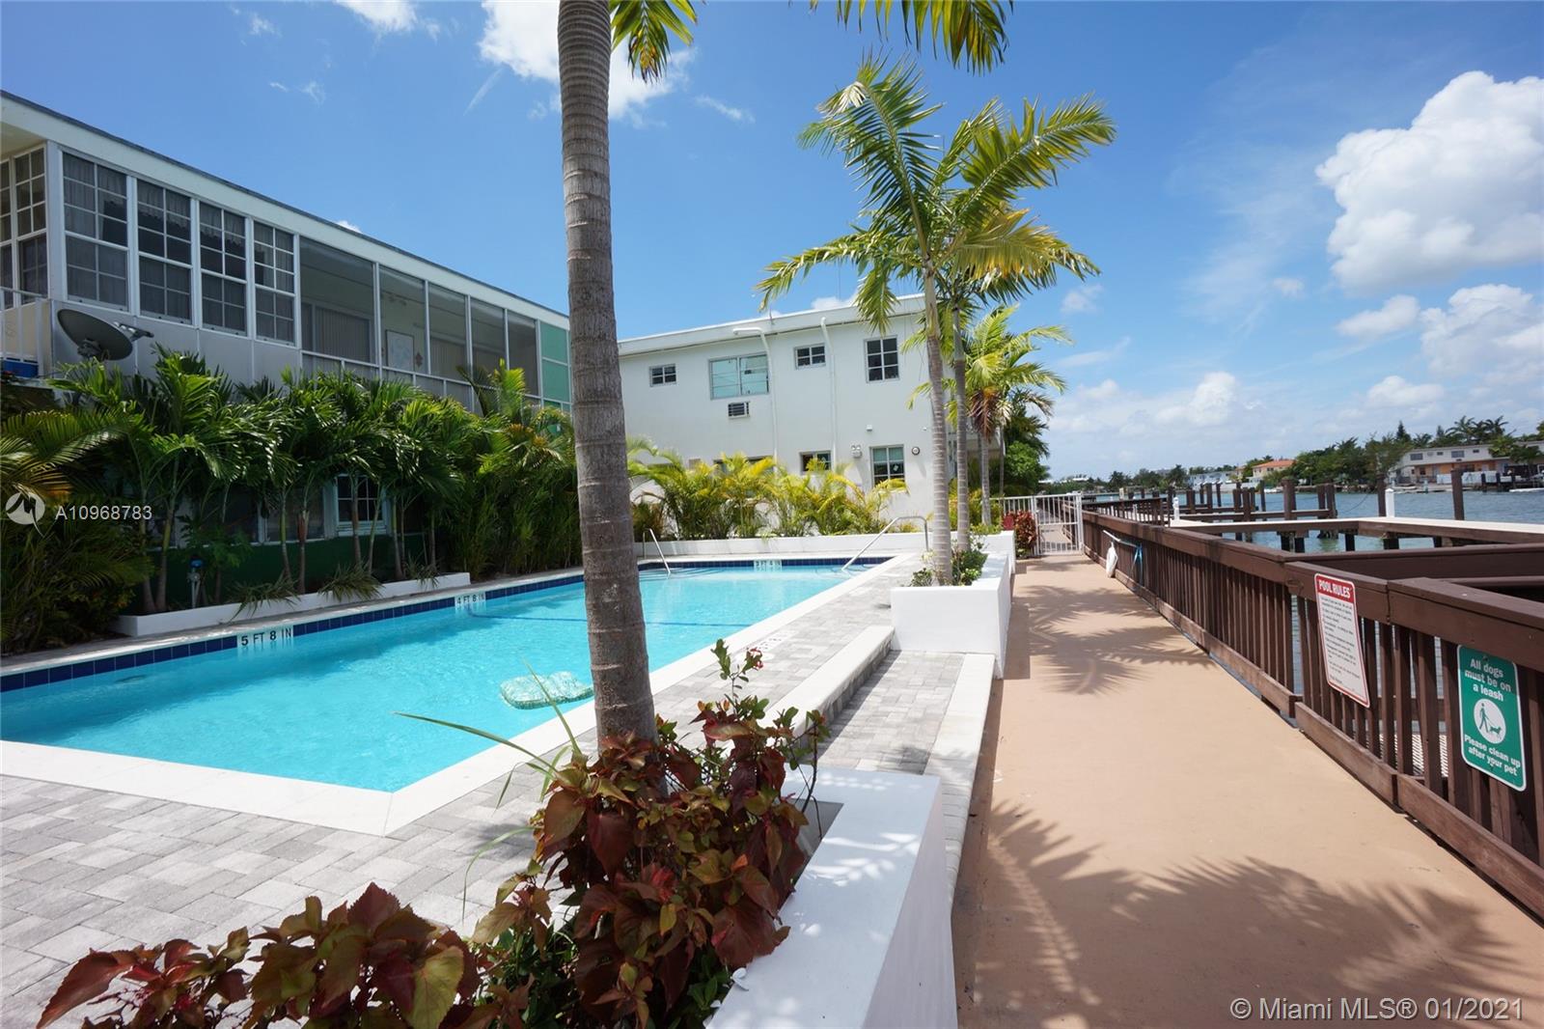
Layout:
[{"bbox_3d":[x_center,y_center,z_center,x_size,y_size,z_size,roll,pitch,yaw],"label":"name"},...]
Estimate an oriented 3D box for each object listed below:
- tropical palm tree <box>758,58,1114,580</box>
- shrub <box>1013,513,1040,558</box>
[{"bbox_3d":[1.649,-1.825,6.306,3.250,5.050,2.900,-2,0,22],"label":"tropical palm tree"},{"bbox_3d":[6.583,0.514,16.750,0.750,1.200,0.720,-2,0,22],"label":"shrub"}]

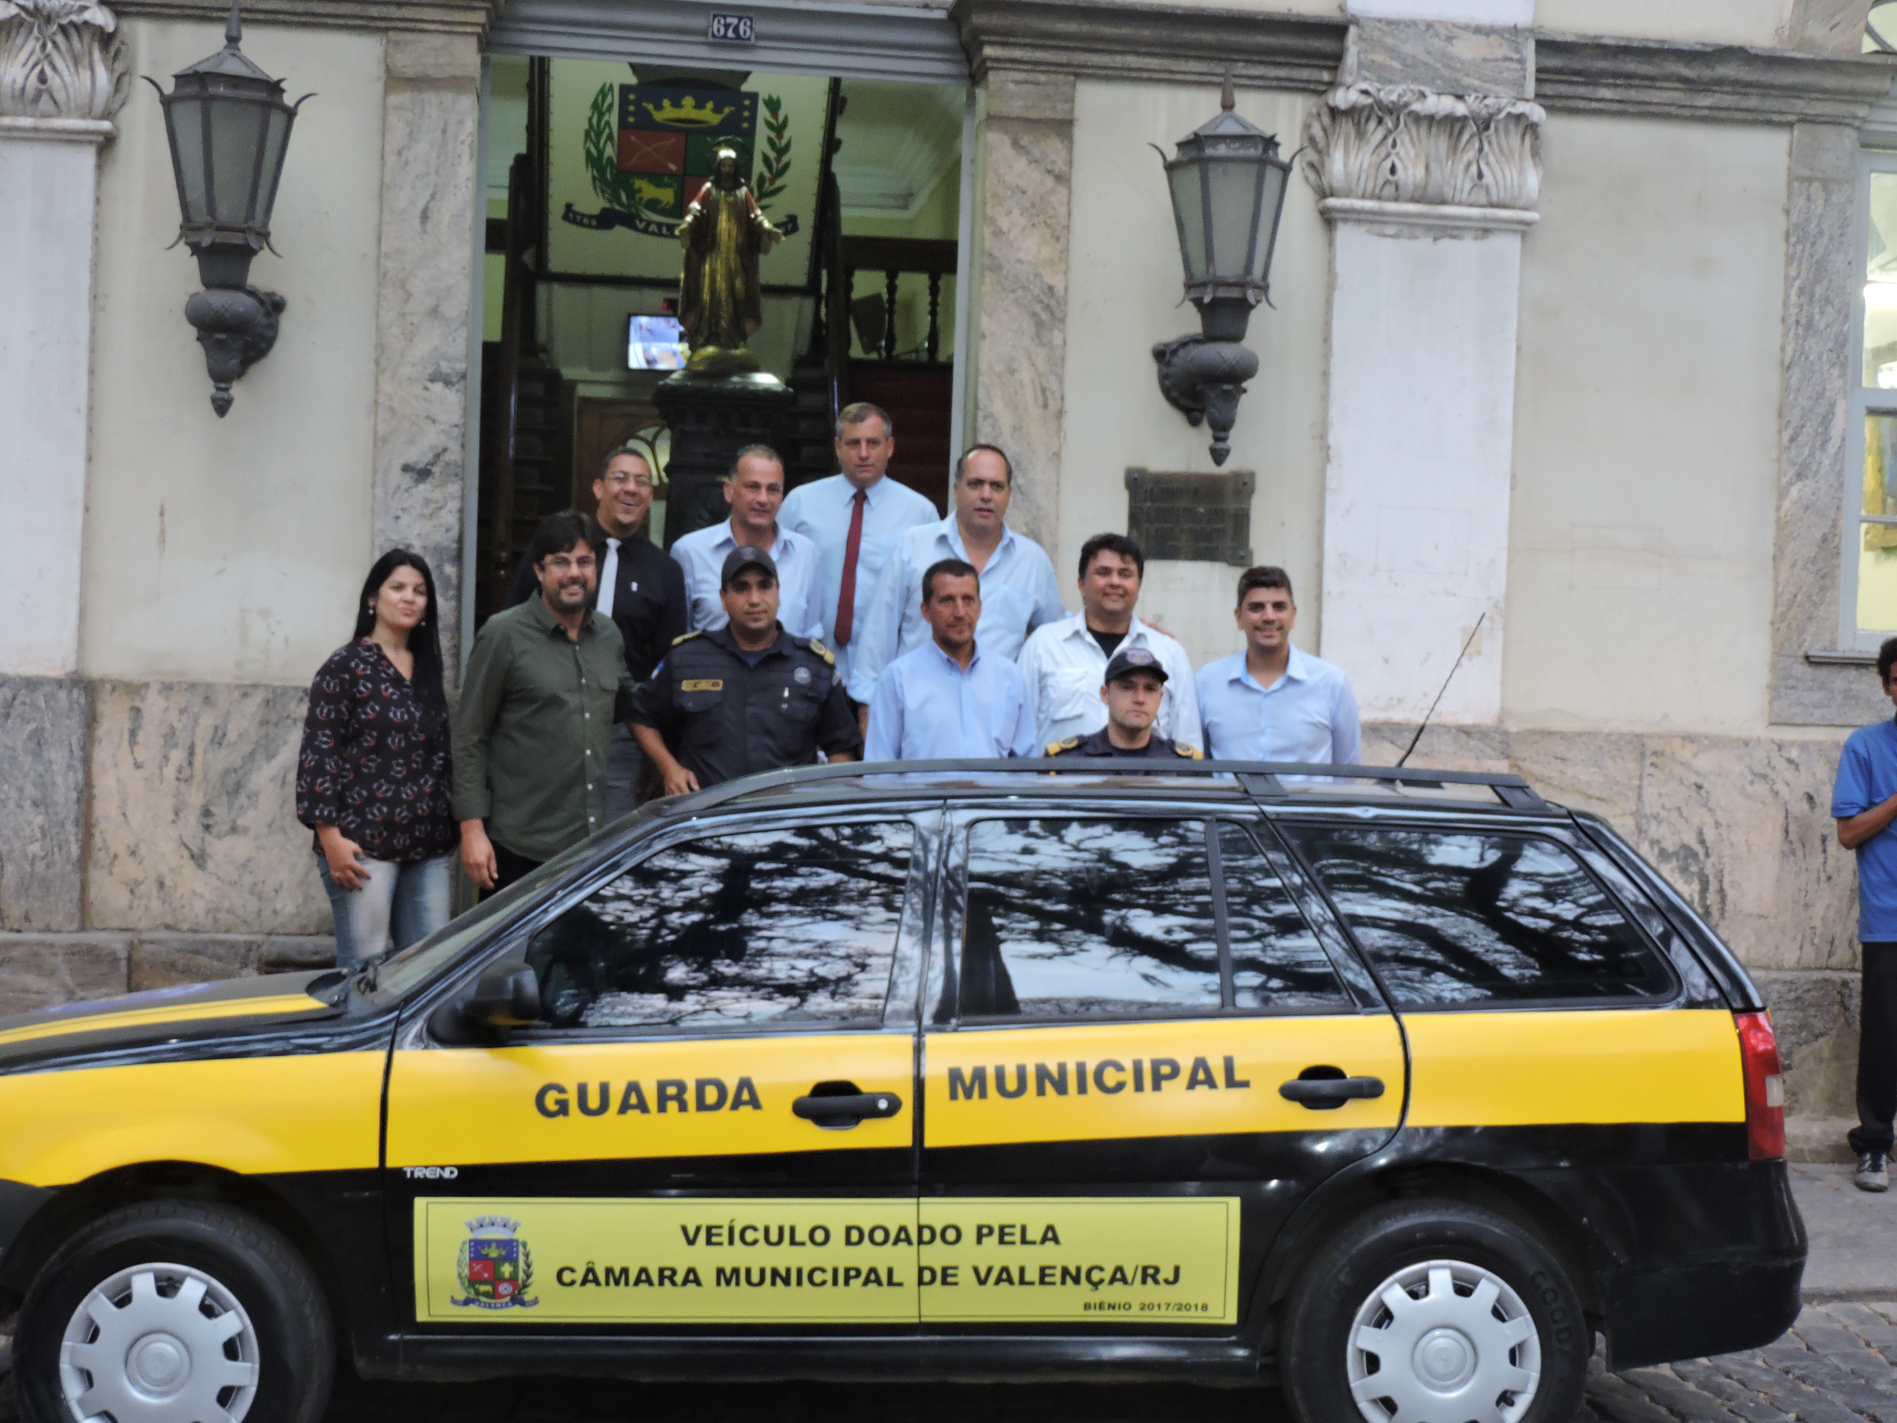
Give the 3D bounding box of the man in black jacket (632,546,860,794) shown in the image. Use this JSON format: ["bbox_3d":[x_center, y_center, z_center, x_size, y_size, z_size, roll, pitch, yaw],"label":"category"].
[{"bbox_3d":[-0.563,0.426,7.609,0.600,1.770,0.360,2,1,-2],"label":"man in black jacket"}]

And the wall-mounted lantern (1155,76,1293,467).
[{"bbox_3d":[0.841,-1.379,8.530,0.450,1.220,0.580,2,1,-6],"label":"wall-mounted lantern"}]

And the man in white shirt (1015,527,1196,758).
[{"bbox_3d":[0.434,0.371,7.657,0.540,1.740,0.340,2,0,-2],"label":"man in white shirt"}]

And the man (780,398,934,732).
[{"bbox_3d":[-0.289,-0.069,8.459,0.520,1.770,0.340,2,1,-2],"label":"man"}]

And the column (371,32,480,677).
[{"bbox_3d":[-1.635,-1.110,8.619,0.290,2.000,0.200,2,1,-6],"label":"column"}]

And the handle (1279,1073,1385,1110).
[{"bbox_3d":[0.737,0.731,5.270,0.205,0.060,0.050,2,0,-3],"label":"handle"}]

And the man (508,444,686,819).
[{"bbox_3d":[-1.044,0.097,8.109,0.530,1.750,0.360,2,1,-9],"label":"man"}]

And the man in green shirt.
[{"bbox_3d":[-1.097,0.333,7.457,0.520,1.750,0.360,2,1,-33],"label":"man in green shirt"}]

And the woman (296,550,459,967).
[{"bbox_3d":[-1.595,0.371,7.658,0.450,1.650,0.330,2,1,-23],"label":"woman"}]

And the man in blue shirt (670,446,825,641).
[{"bbox_3d":[-0.600,0.092,8.007,0.520,1.730,0.330,2,0,-14],"label":"man in blue shirt"}]

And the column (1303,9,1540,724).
[{"bbox_3d":[1.485,-1.083,8.650,0.710,2.210,0.250,2,0,-7],"label":"column"}]

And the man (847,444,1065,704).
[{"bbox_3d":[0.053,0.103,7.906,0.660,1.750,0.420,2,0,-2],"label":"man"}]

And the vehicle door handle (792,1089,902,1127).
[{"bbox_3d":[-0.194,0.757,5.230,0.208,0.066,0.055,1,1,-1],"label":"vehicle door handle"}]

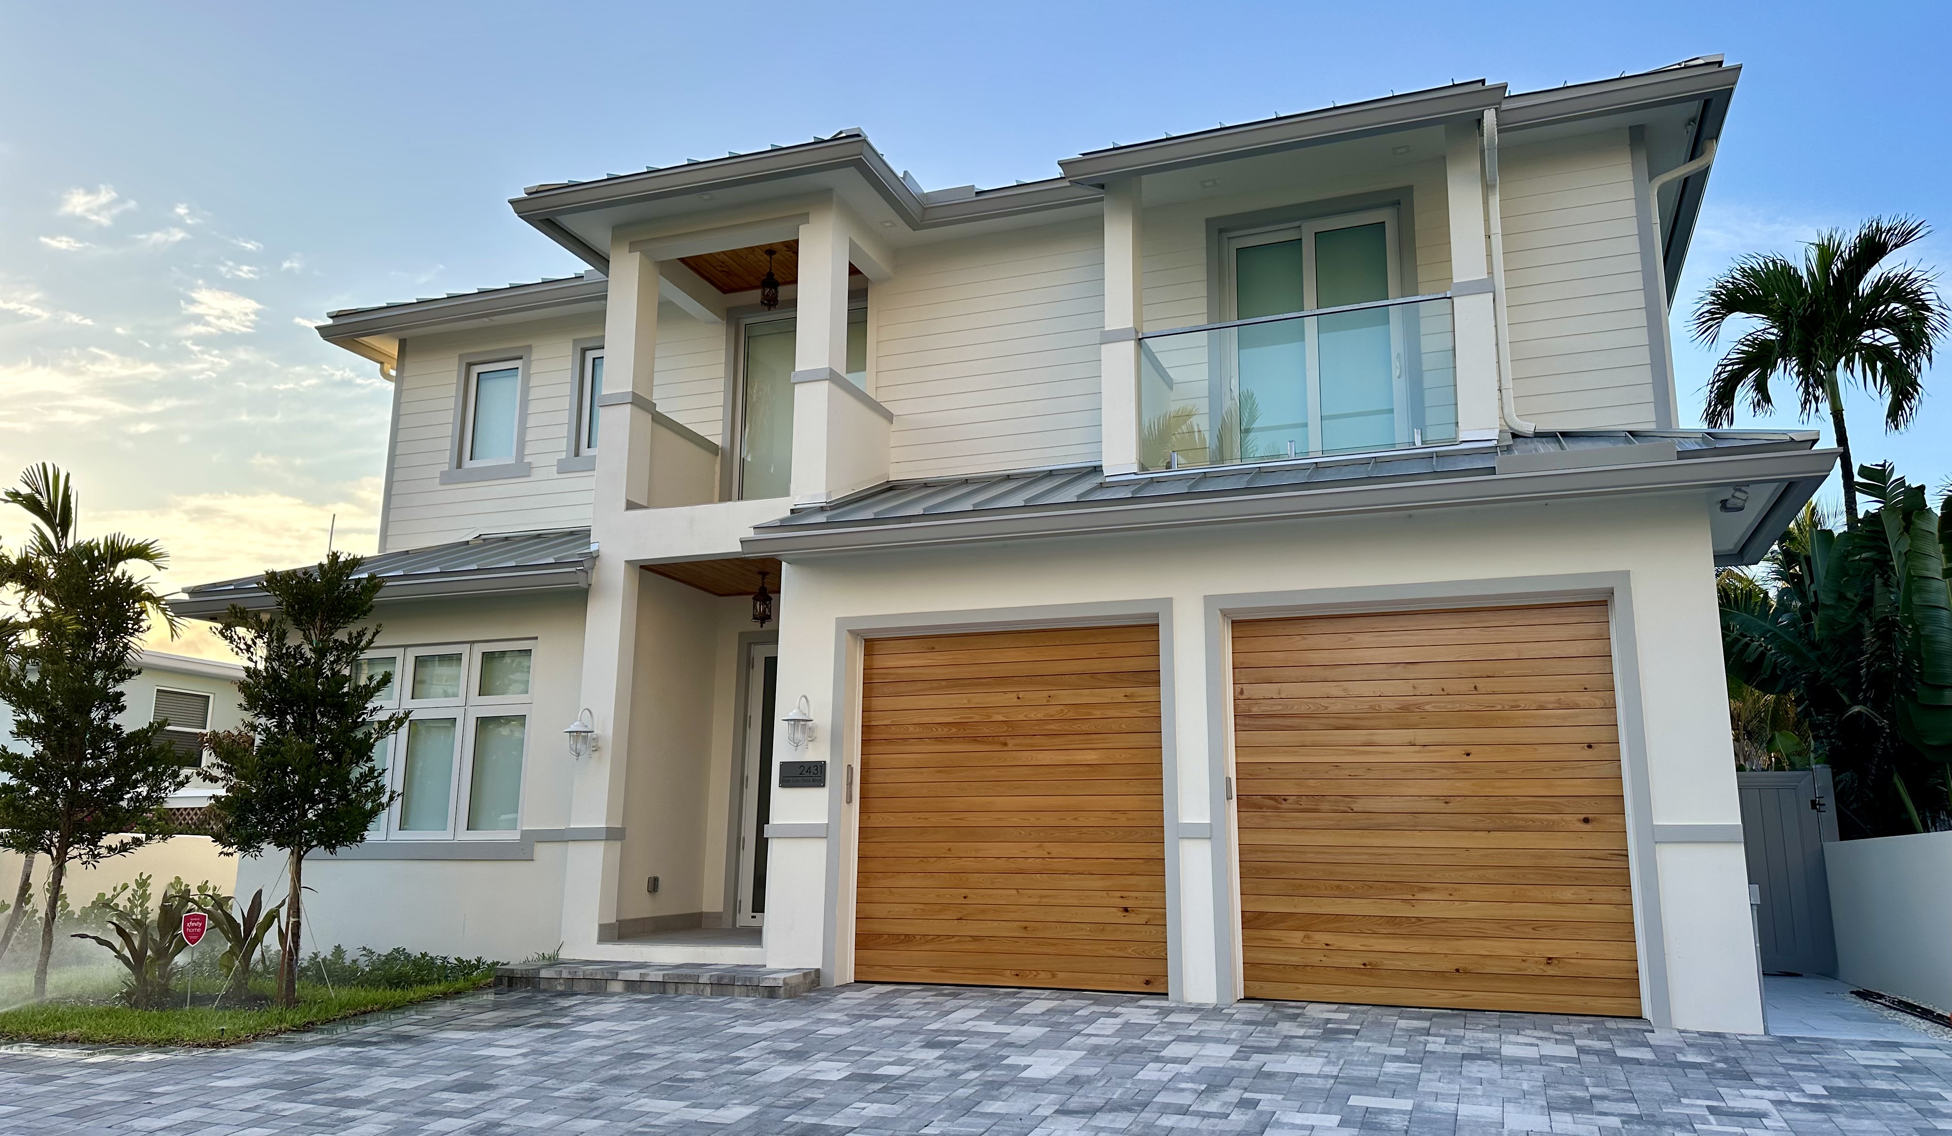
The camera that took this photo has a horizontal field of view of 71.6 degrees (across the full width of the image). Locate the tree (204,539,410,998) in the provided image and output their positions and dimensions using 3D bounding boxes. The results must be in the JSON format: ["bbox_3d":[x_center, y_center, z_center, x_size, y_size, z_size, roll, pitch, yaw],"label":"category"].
[{"bbox_3d":[-4.883,1.471,9.837,1.326,3.223,1.326,-4,-13,21],"label":"tree"}]

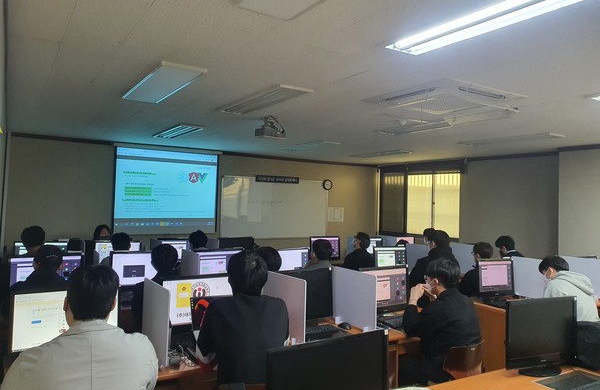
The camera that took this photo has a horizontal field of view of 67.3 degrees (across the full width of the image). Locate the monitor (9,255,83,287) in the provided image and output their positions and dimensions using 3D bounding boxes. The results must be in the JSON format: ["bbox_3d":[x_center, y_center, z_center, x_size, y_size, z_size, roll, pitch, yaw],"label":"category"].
[{"bbox_3d":[-2.001,0.683,3.580,0.515,0.420,0.190,2,-1,-32],"label":"monitor"}]

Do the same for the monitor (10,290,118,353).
[{"bbox_3d":[-1.220,0.703,2.370,0.515,0.420,0.190,2,-1,-32],"label":"monitor"}]

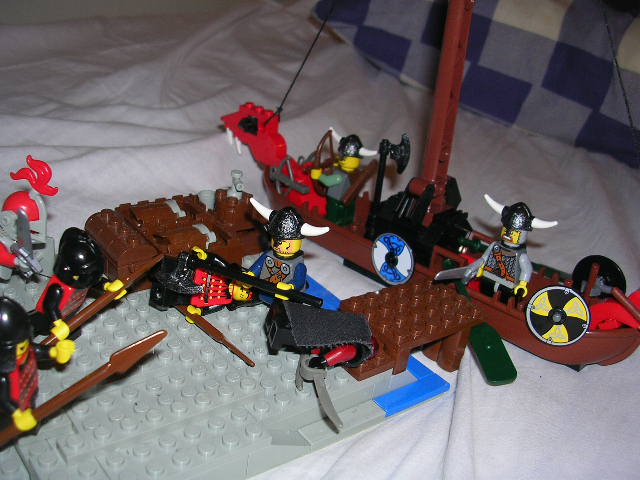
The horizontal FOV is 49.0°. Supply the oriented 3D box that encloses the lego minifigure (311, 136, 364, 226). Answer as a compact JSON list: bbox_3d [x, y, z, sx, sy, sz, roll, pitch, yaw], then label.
[{"bbox_3d":[0.012,-0.029,0.358,0.025,0.045,0.024,22,28,25],"label":"lego minifigure"}]

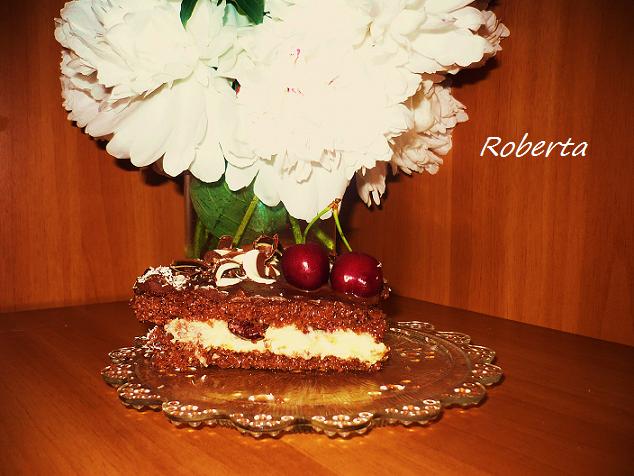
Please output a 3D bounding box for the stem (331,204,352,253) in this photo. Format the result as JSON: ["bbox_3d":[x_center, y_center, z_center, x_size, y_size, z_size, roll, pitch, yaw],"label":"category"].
[{"bbox_3d":[0.013,-0.005,0.328,0.011,0.025,0.008,1,7,8],"label":"stem"}]

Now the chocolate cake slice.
[{"bbox_3d":[-0.025,0.032,0.338,0.126,0.061,0.056,1,7,6],"label":"chocolate cake slice"}]

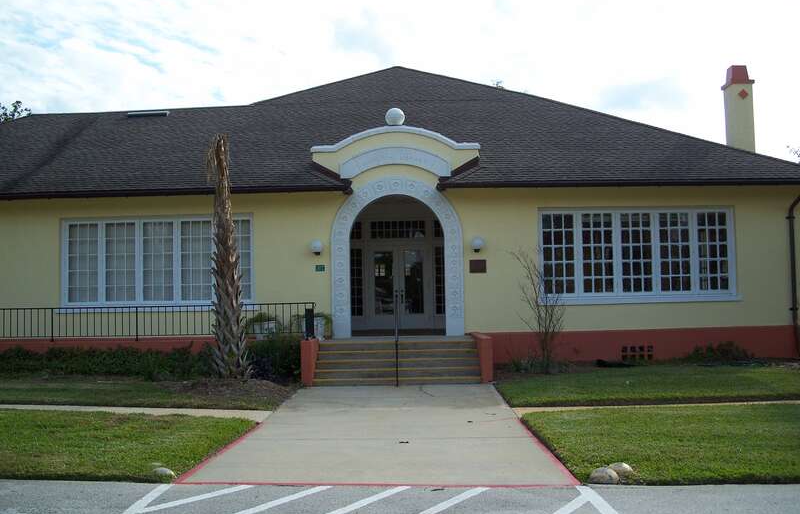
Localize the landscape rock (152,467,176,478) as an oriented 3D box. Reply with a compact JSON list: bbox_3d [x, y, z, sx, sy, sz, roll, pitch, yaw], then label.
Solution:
[{"bbox_3d":[-2.213,2.047,8.154,0.229,0.107,0.200,-1,-3,1],"label":"landscape rock"}]

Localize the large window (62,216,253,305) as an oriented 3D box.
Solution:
[{"bbox_3d":[-5.882,0.130,20.733,4.668,2.282,0.150,-1,-3,1],"label":"large window"}]

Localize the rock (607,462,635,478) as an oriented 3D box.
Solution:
[{"bbox_3d":[2.017,1.953,7.927,0.254,0.126,0.220,-1,-3,1],"label":"rock"}]

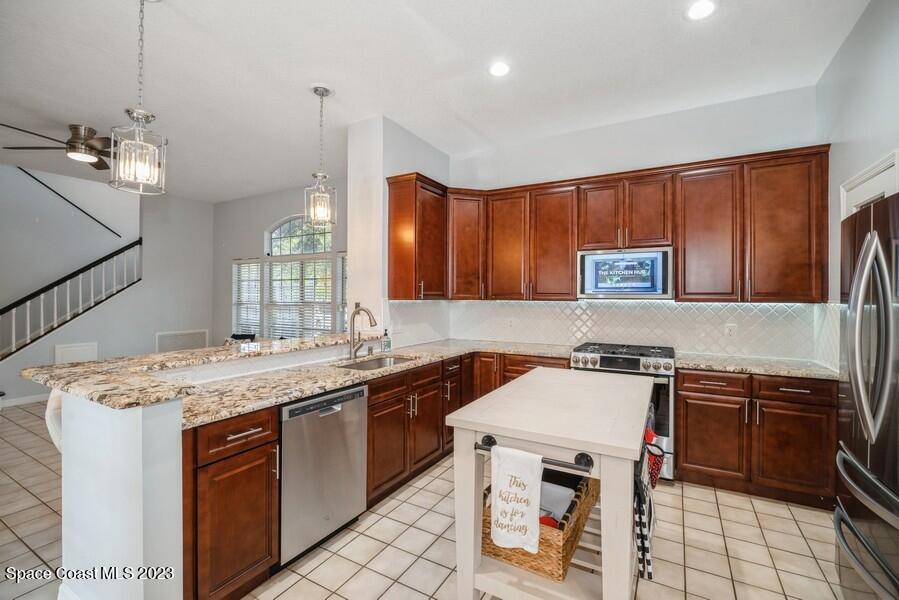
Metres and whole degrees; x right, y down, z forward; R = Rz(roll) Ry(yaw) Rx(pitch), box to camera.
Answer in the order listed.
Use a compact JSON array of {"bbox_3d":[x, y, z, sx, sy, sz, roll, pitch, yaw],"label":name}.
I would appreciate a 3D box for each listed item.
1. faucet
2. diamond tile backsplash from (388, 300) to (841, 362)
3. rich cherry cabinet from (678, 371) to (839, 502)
[{"bbox_3d":[-0.649,0.265,2.936,0.265,0.420,0.140,0,0,30],"label":"faucet"},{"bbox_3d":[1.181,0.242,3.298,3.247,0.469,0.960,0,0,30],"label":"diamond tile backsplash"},{"bbox_3d":[2.252,0.950,2.870,0.896,0.875,0.620,0,0,30],"label":"rich cherry cabinet"}]

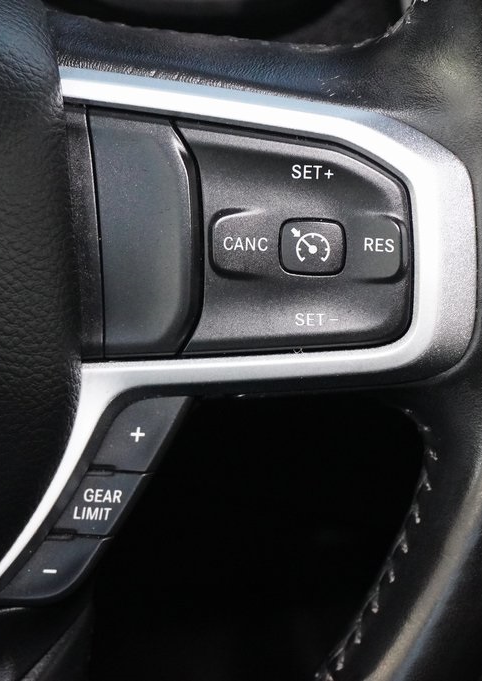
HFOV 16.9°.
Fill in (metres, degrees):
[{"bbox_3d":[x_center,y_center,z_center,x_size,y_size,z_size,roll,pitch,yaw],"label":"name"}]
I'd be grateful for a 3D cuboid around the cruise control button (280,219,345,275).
[{"bbox_3d":[0.015,-0.020,0.338,0.013,0.011,0.004,1,-2,3],"label":"cruise control button"}]

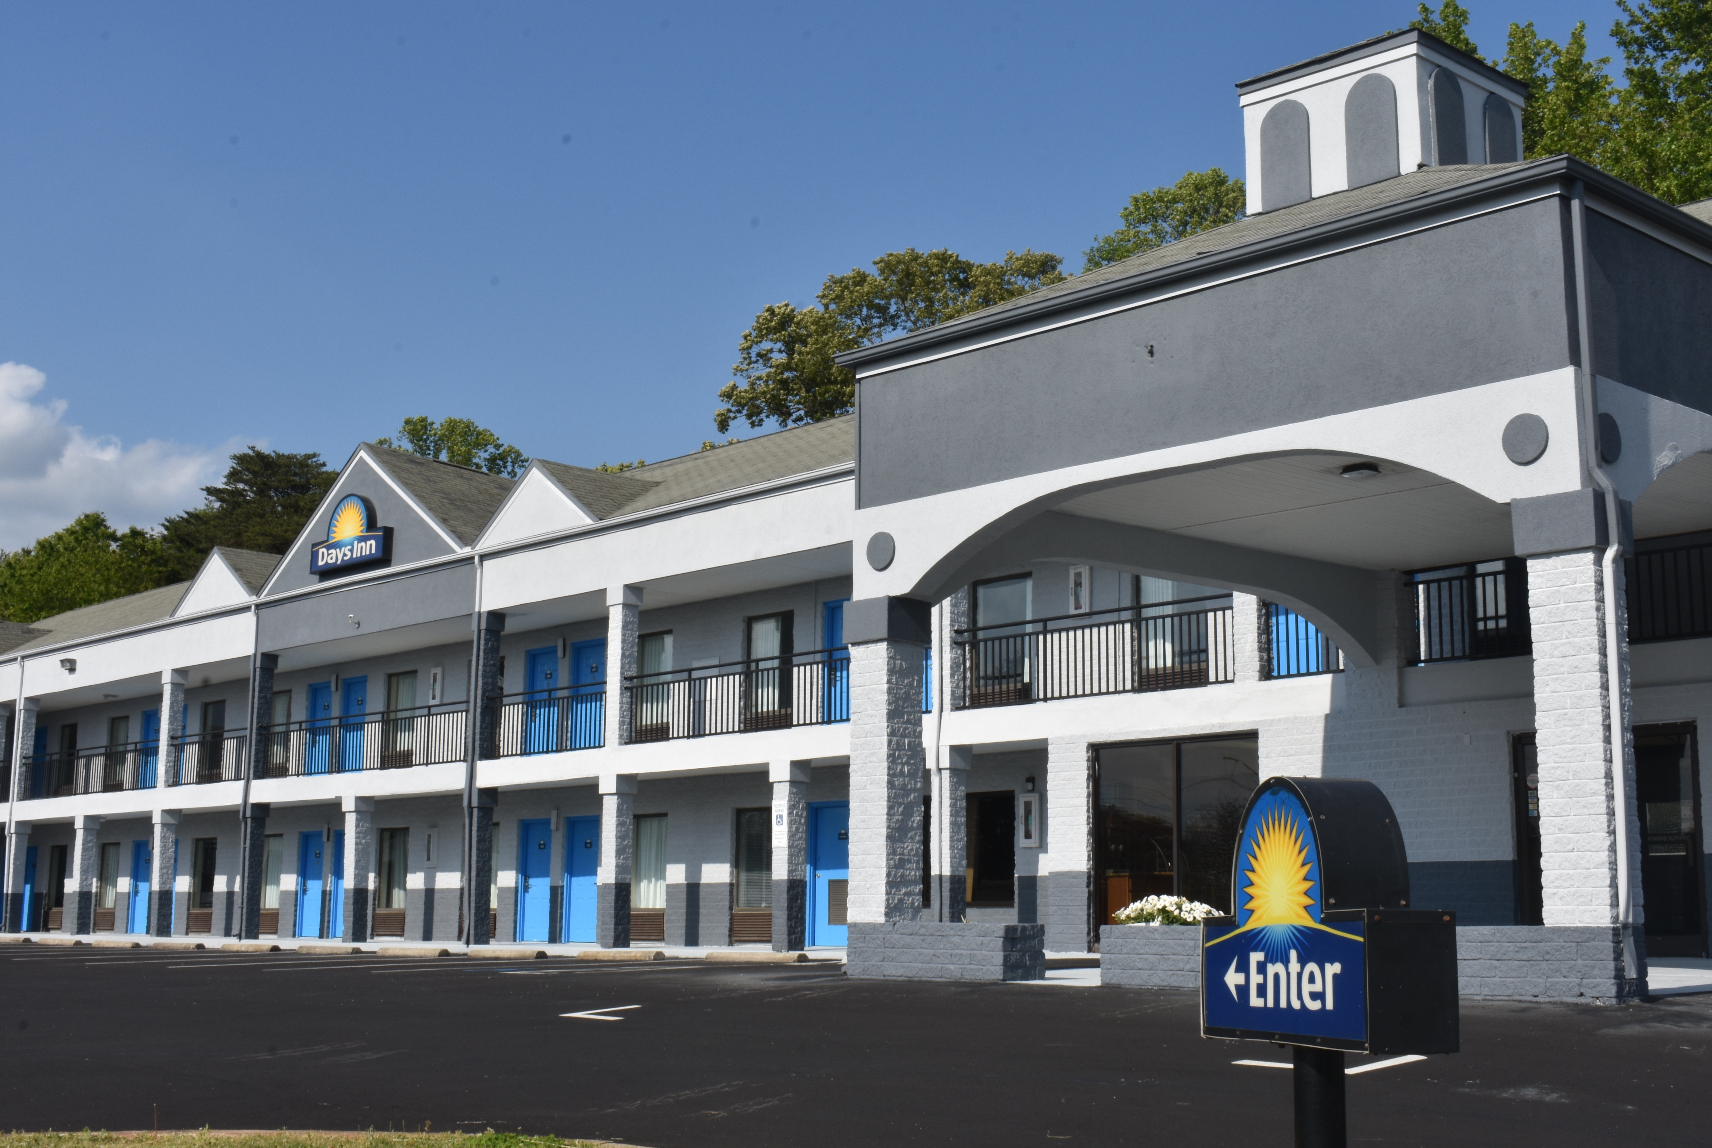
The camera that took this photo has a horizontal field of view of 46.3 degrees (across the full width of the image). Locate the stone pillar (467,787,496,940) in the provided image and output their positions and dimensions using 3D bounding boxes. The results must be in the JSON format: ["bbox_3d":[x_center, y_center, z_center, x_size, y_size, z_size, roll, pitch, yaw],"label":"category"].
[{"bbox_3d":[-6.055,4.697,32.238,0.410,2.480,0.410,9,-13,-42],"label":"stone pillar"}]

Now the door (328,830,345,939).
[{"bbox_3d":[-9.840,5.966,38.641,0.090,2.069,1.019,9,-13,-43],"label":"door"}]

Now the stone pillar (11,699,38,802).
[{"bbox_3d":[-19.383,4.173,46.716,0.410,2.370,0.410,9,-13,-42],"label":"stone pillar"}]

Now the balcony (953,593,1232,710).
[{"bbox_3d":[2.681,0.943,23.195,0.070,1.000,4.120,10,-14,-43],"label":"balcony"}]

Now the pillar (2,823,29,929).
[{"bbox_3d":[-19.302,6.979,45.968,0.404,2.565,0.404,9,-13,-43],"label":"pillar"}]

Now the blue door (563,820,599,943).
[{"bbox_3d":[-4.533,5.086,33.184,0.120,2.050,1.040,9,-13,-42],"label":"blue door"}]

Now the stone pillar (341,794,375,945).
[{"bbox_3d":[-8.818,5.194,35.348,0.404,2.565,0.404,9,-13,-43],"label":"stone pillar"}]

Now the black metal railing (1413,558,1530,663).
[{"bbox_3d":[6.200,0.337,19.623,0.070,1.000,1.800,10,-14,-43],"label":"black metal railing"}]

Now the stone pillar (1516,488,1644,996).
[{"bbox_3d":[4.347,1.044,12.010,0.510,2.965,0.525,9,-13,-42],"label":"stone pillar"}]

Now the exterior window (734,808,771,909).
[{"bbox_3d":[-1.450,4.302,30.182,0.090,1.527,1.093,9,-13,-43],"label":"exterior window"}]

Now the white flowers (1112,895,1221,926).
[{"bbox_3d":[2.213,2.388,14.138,0.420,0.265,0.910,9,-13,-42],"label":"white flowers"}]

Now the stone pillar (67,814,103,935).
[{"bbox_3d":[-16.736,6.561,43.454,0.410,2.515,0.410,9,-13,-42],"label":"stone pillar"}]

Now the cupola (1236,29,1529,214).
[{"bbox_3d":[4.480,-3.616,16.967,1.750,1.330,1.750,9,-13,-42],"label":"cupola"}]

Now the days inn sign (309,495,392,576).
[{"bbox_3d":[-9.147,-0.769,36.382,0.227,1.324,2.508,9,-13,-43],"label":"days inn sign"}]

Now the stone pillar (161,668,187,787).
[{"bbox_3d":[-13.635,3.110,39.981,0.370,2.380,0.370,10,-14,-43],"label":"stone pillar"}]

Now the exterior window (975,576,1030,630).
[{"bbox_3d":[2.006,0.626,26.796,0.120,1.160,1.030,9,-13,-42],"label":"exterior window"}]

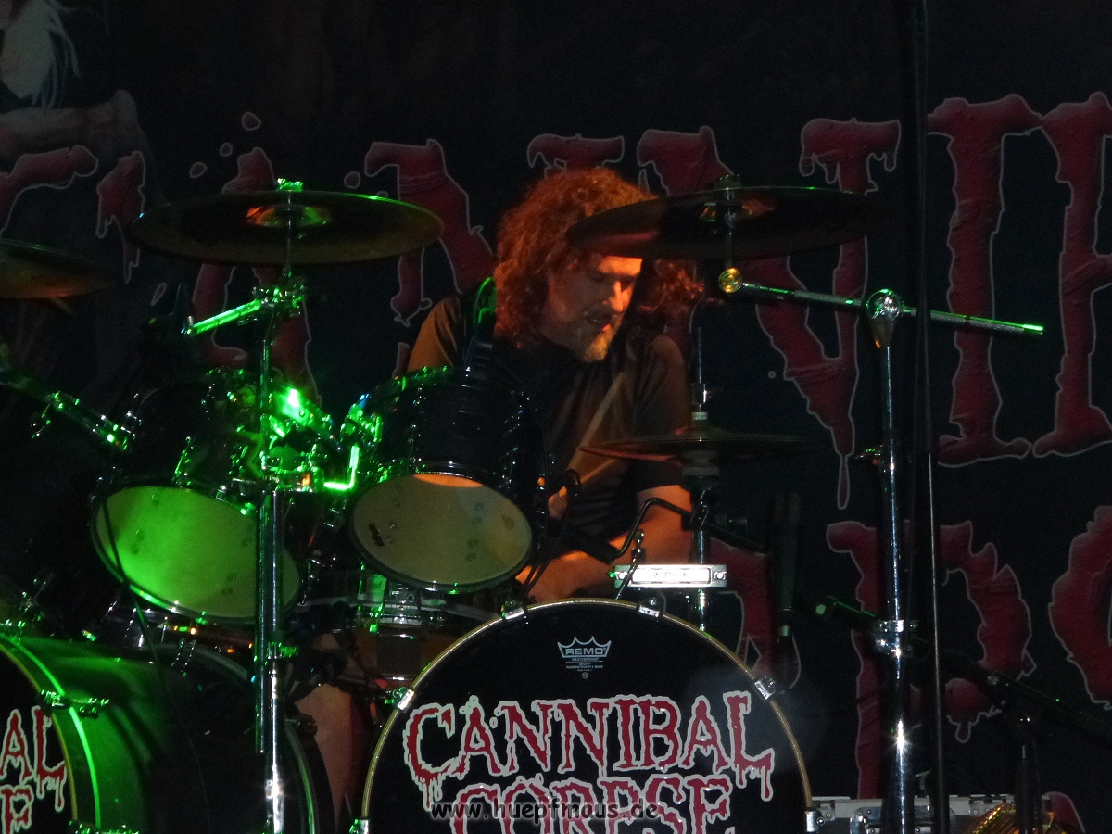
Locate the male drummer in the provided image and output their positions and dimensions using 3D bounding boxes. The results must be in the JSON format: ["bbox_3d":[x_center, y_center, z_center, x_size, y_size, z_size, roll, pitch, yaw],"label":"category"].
[{"bbox_3d":[-0.050,0.260,6.700,0.650,1.300,0.750,-1,-7,0],"label":"male drummer"}]

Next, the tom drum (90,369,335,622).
[{"bbox_3d":[-0.493,0.113,6.443,0.330,0.225,0.330,18,-35,0],"label":"tom drum"}]

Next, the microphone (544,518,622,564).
[{"bbox_3d":[0.040,0.182,6.470,0.145,0.032,0.032,26,-19,-27],"label":"microphone"}]

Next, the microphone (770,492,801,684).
[{"bbox_3d":[0.334,0.249,6.400,0.036,0.270,0.036,1,-5,0],"label":"microphone"}]

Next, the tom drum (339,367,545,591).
[{"bbox_3d":[-0.152,0.087,6.413,0.280,0.205,0.280,7,-39,0],"label":"tom drum"}]

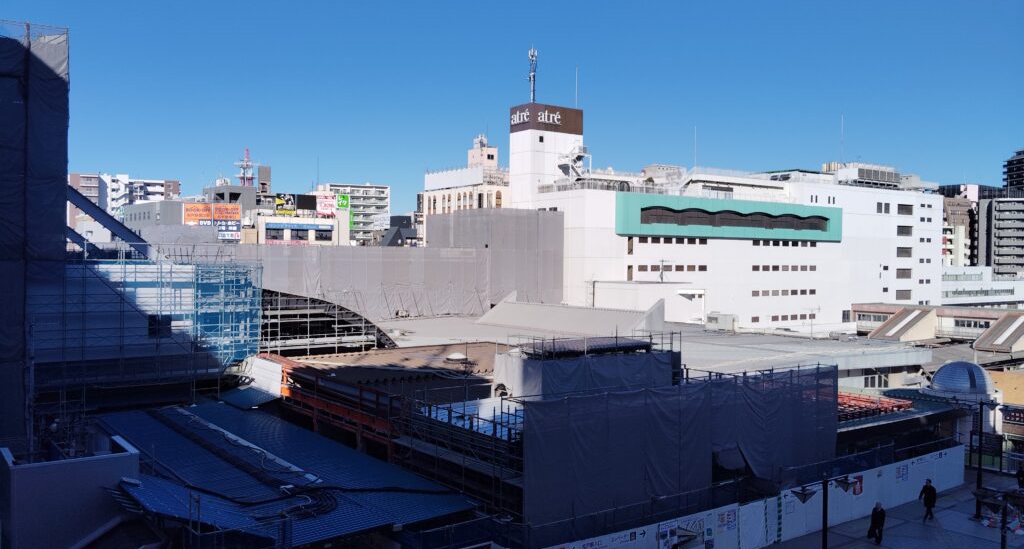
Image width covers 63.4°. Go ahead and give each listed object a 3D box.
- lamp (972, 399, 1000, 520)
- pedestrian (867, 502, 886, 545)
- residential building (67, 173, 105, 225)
[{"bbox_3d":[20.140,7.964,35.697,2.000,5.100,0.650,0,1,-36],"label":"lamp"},{"bbox_3d":[13.982,9.538,31.776,0.550,1.660,0.420,1,1,27],"label":"pedestrian"},{"bbox_3d":[-129.741,-10.927,251.717,12.000,38.000,11.000,0,1,-13],"label":"residential building"}]

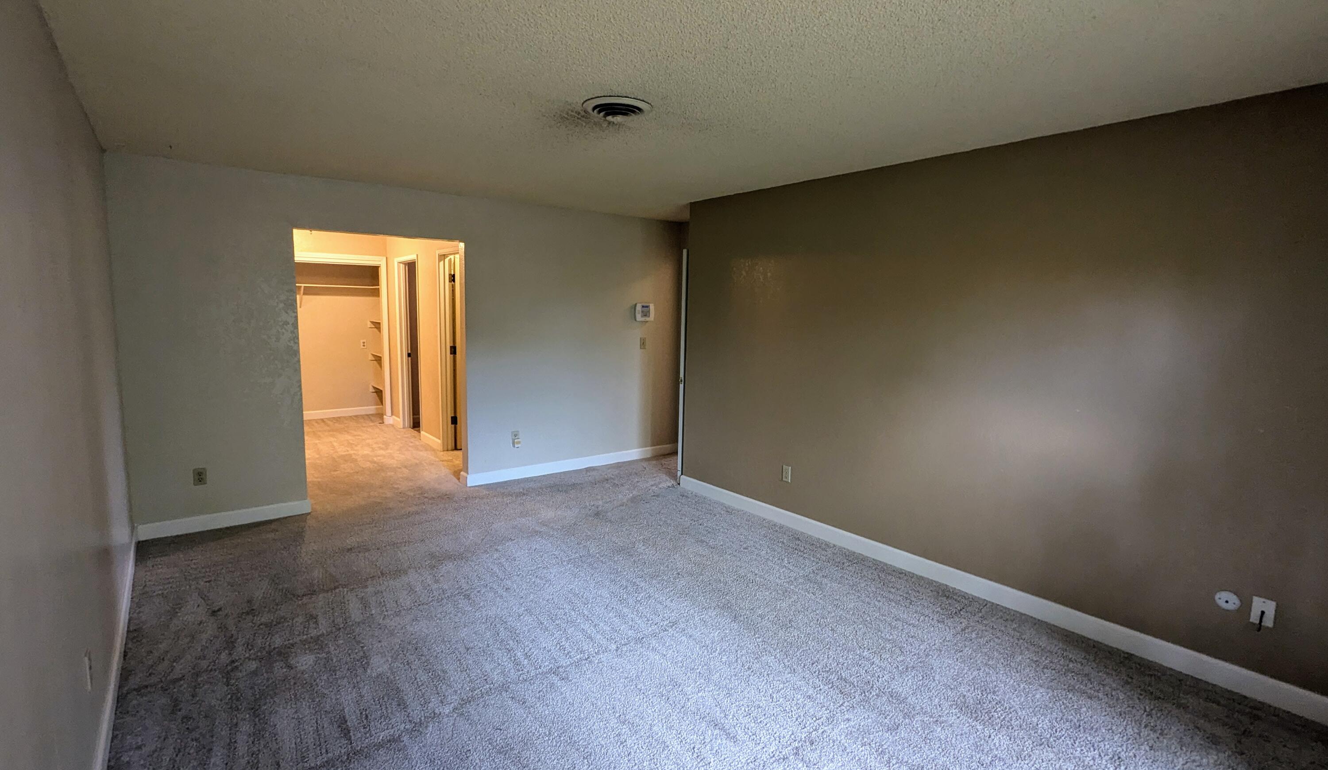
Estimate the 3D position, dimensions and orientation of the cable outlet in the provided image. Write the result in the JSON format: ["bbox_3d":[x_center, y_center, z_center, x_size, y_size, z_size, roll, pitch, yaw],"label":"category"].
[{"bbox_3d":[2.464,0.933,2.523,0.010,0.114,0.070,-4,9,-38],"label":"cable outlet"}]

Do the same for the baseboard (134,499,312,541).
[{"bbox_3d":[-3.030,0.929,4.285,0.997,0.109,0.018,-4,9,-38],"label":"baseboard"}]

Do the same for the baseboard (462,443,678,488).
[{"bbox_3d":[-0.781,0.764,6.069,2.367,0.109,0.018,-4,9,-38],"label":"baseboard"}]

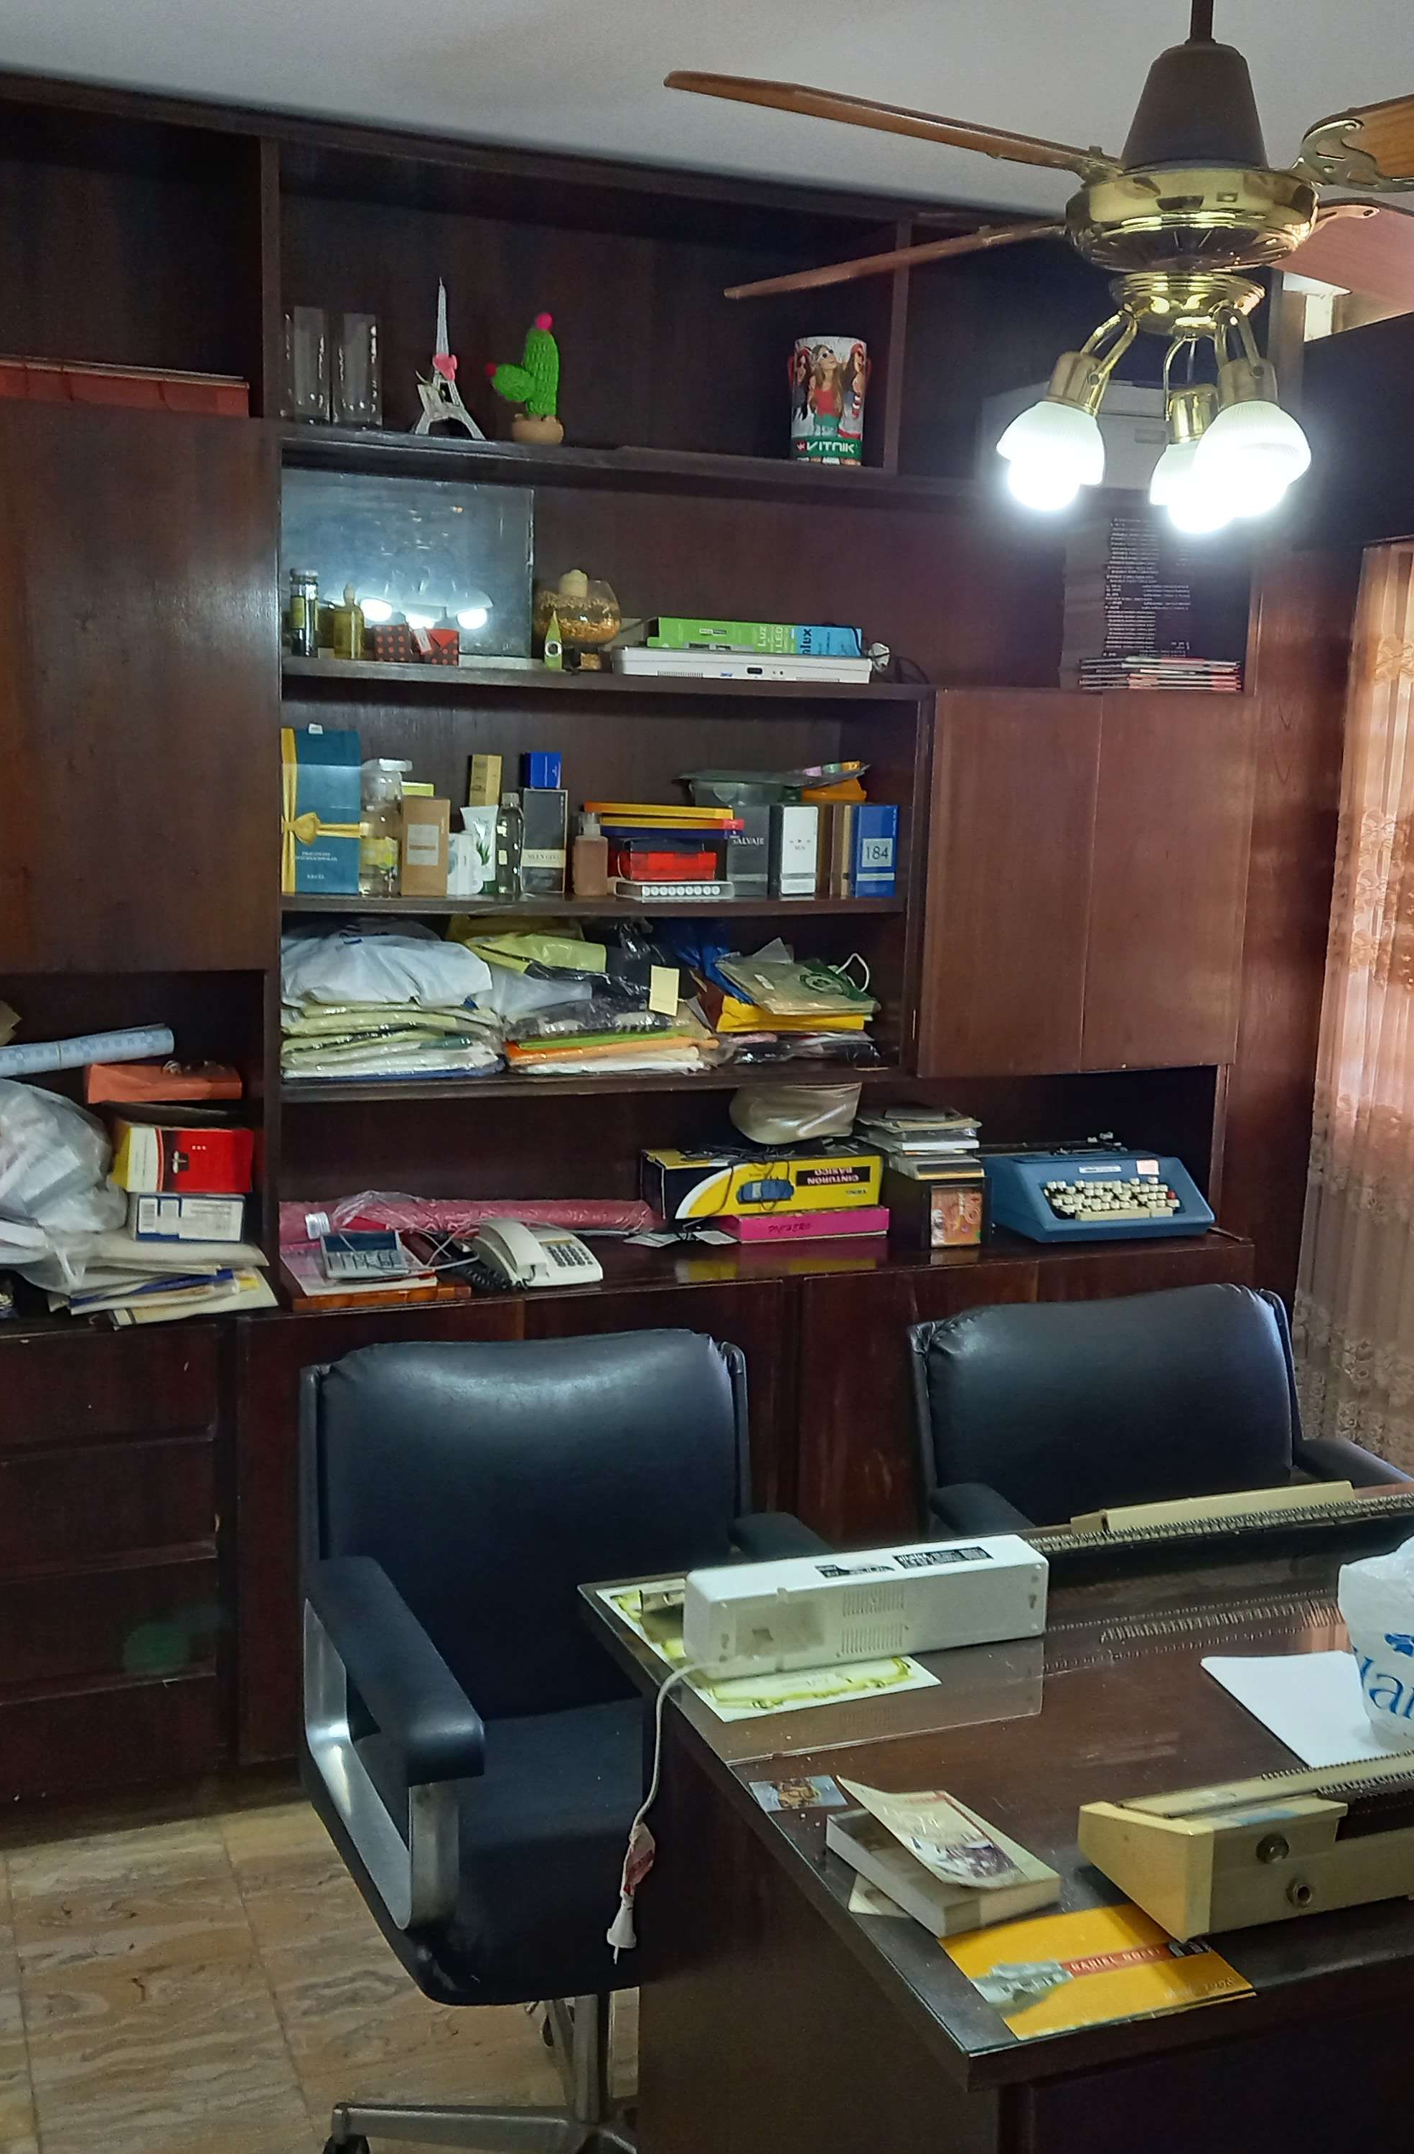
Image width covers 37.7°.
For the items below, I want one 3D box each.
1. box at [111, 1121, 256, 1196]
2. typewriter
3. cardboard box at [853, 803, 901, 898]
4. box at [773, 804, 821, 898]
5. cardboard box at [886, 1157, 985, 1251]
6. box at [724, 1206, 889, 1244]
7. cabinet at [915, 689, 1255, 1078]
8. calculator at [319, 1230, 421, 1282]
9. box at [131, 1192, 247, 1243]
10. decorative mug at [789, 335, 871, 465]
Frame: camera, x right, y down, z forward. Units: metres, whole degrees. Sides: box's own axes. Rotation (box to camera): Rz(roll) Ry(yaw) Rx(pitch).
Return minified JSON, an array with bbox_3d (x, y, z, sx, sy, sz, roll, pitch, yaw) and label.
[{"bbox_3d":[-0.802,0.119,3.185,0.186,0.098,0.141,-2,8,-24],"label":"box"},{"bbox_3d":[0.703,0.205,3.802,0.344,0.141,0.317,-2,8,-20],"label":"typewriter"},{"bbox_3d":[0.266,-0.365,3.356,0.069,0.145,0.050,-2,10,-22],"label":"cardboard box"},{"bbox_3d":[0.137,-0.358,3.304,0.061,0.146,0.046,-2,9,-21],"label":"box"},{"bbox_3d":[0.390,0.218,3.558,0.120,0.115,0.170,-2,10,-22],"label":"cardboard box"},{"bbox_3d":[0.160,0.241,3.539,0.271,0.046,0.130,-2,9,-21],"label":"box"},{"bbox_3d":[0.594,-0.344,3.600,0.614,0.624,0.301,-2,9,-21],"label":"cabinet"},{"bbox_3d":[-0.536,0.281,3.259,0.125,0.025,0.151,-2,22,-21],"label":"calculator"},{"bbox_3d":[-0.781,0.202,3.113,0.148,0.069,0.090,1,8,-22],"label":"box"},{"bbox_3d":[0.201,-1.085,3.384,0.138,0.201,0.131,1,7,-2],"label":"decorative mug"}]

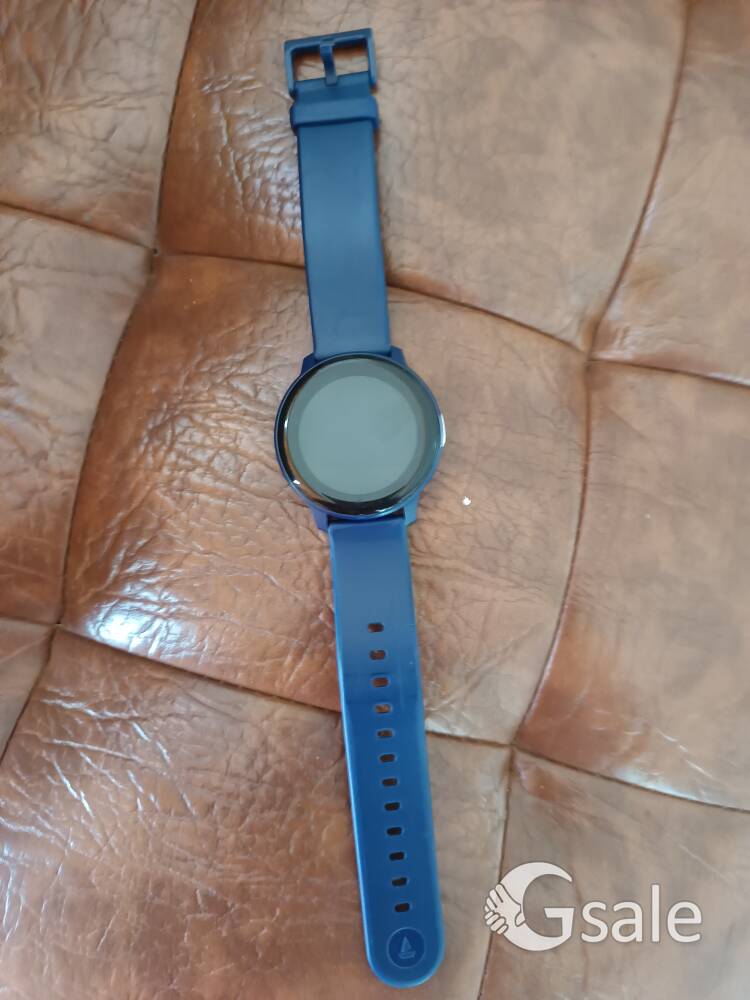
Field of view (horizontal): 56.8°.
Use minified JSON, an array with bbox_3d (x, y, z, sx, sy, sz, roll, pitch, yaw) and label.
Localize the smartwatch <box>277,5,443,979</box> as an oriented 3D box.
[{"bbox_3d":[-0.002,-0.002,0.195,0.045,0.018,0.267,-5,87,0],"label":"smartwatch"}]

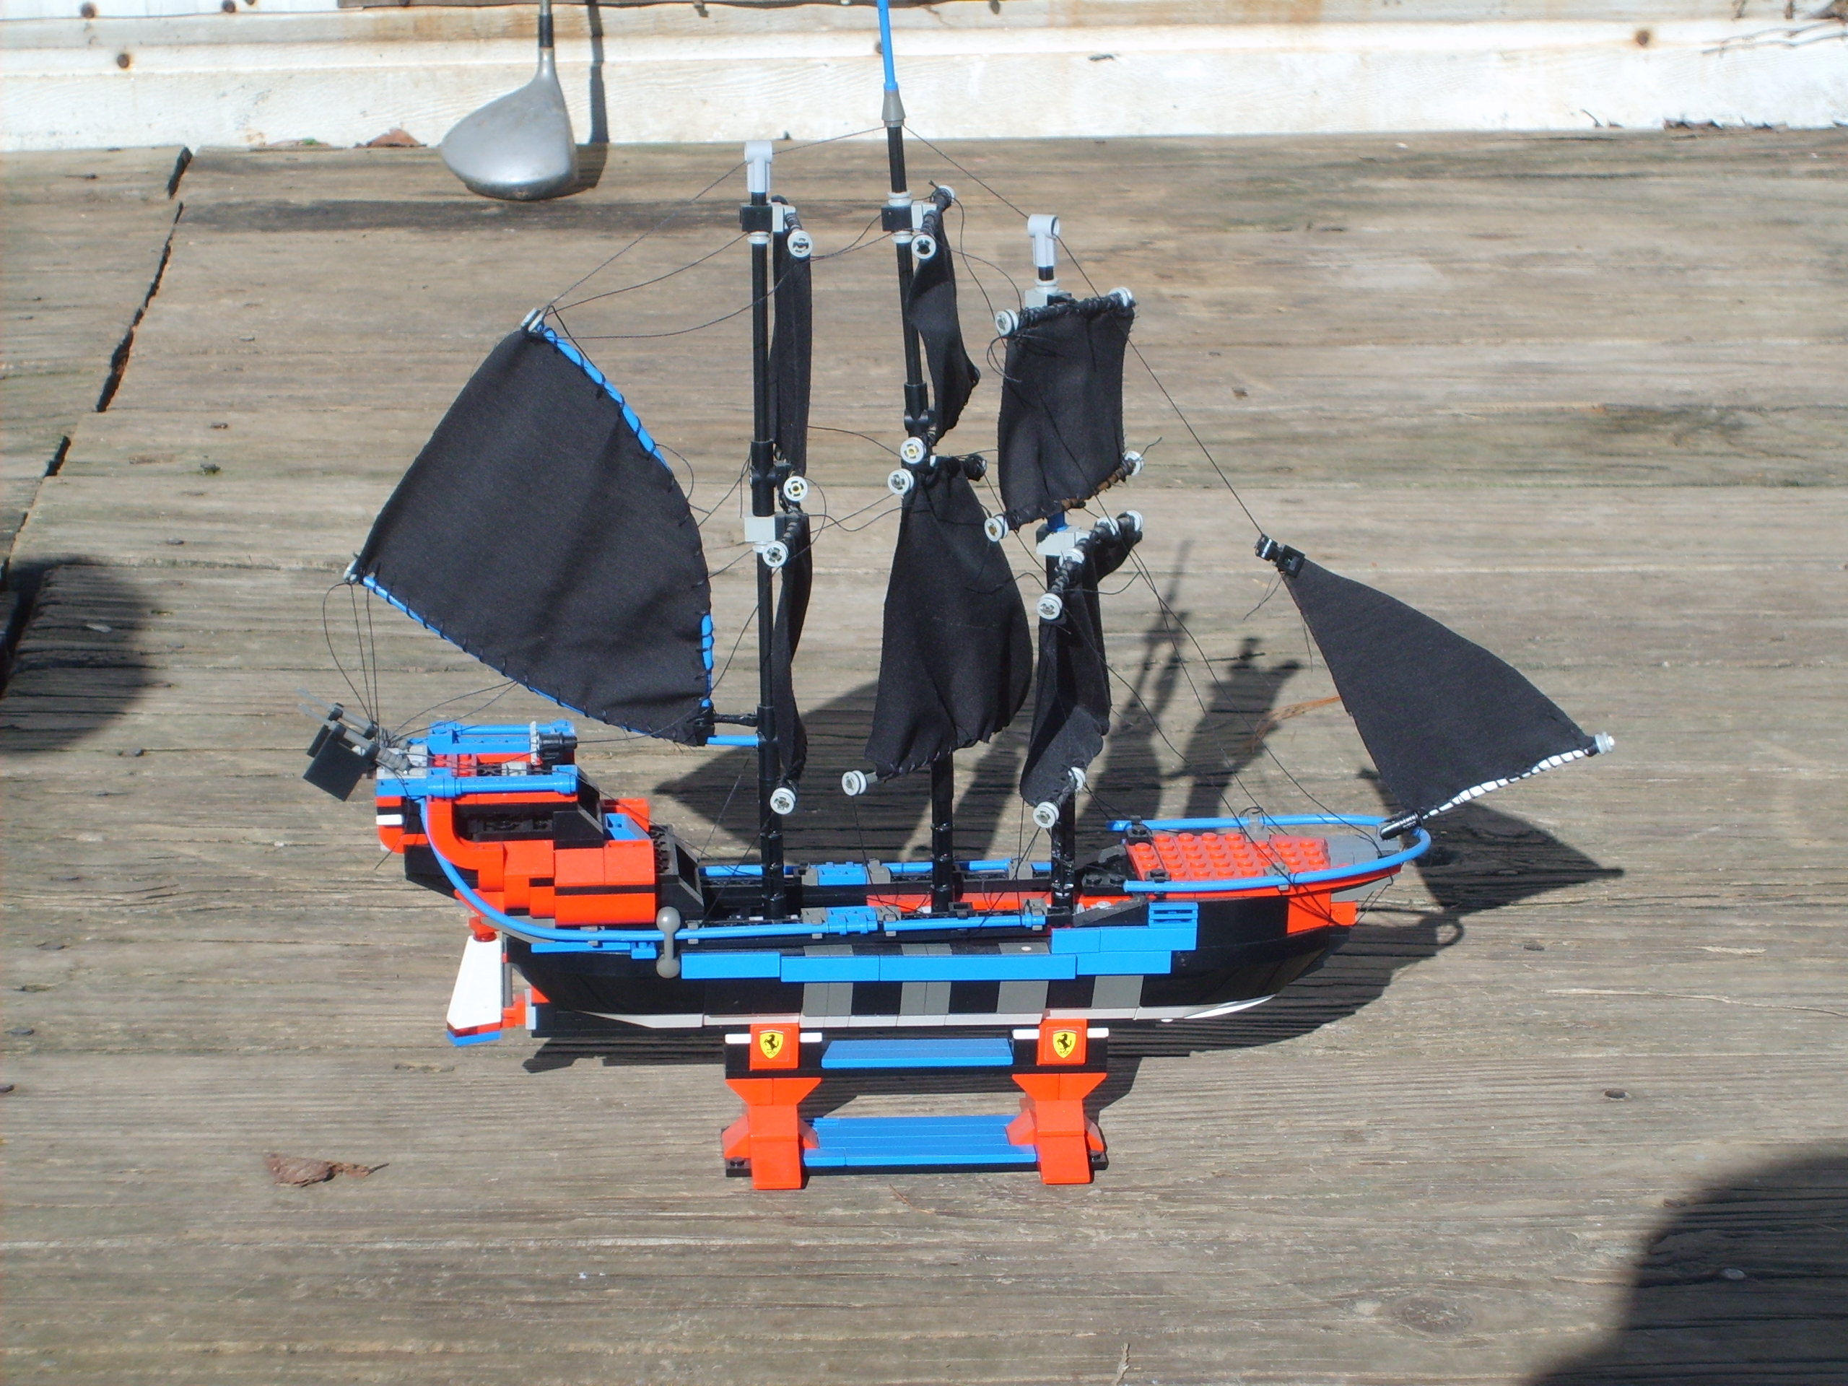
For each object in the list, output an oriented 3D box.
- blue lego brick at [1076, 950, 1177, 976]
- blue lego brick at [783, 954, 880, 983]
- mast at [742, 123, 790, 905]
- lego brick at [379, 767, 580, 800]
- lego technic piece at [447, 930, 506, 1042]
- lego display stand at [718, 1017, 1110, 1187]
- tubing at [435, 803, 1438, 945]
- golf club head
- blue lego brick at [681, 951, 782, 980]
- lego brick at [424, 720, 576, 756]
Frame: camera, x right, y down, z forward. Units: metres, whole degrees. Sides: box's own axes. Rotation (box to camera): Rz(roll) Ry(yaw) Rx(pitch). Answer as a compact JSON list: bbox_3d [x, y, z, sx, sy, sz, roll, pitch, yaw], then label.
[{"bbox_3d":[0.065,0.088,1.419,0.032,0.009,0.007,-1,10,-3],"label":"blue lego brick"},{"bbox_3d":[-0.030,0.089,1.409,0.032,0.009,0.007,-1,10,-3],"label":"blue lego brick"},{"bbox_3d":[-0.051,-0.049,1.390,0.011,0.261,0.011,-2,19,-5],"label":"mast"},{"bbox_3d":[-0.143,0.029,1.383,0.065,0.007,0.013,0,19,-5],"label":"lego brick"},{"bbox_3d":[-0.149,0.098,1.436,0.017,0.037,0.008,-8,20,-24],"label":"lego technic piece"},{"bbox_3d":[-0.003,0.132,1.458,0.128,0.052,0.053,-1,18,-3],"label":"lego display stand"},{"bbox_3d":[0.004,0.047,1.428,0.337,0.049,0.059,0,19,-5],"label":"tubing"},{"bbox_3d":[-0.287,-0.384,2.981,0.095,0.070,0.102,-1,38,-3],"label":"golf club head"},{"bbox_3d":[-0.063,0.088,1.410,0.032,0.009,0.007,-1,10,-3],"label":"blue lego brick"},{"bbox_3d":[-0.139,0.015,1.427,0.049,0.007,0.013,0,19,-5],"label":"lego brick"}]

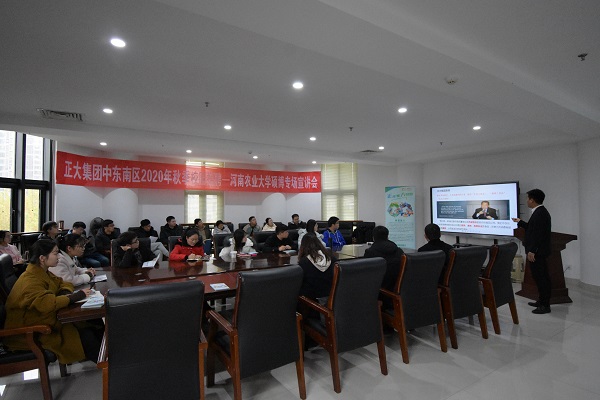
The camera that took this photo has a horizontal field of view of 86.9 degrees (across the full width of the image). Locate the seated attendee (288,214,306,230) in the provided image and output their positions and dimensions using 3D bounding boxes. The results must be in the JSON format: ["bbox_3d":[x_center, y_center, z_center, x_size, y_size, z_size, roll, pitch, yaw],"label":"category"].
[{"bbox_3d":[-0.057,1.000,7.200,0.540,1.340,0.750,0,-1,-27],"label":"seated attendee"}]

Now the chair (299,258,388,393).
[{"bbox_3d":[0.392,1.048,2.939,0.600,1.050,0.630,0,-1,-30],"label":"chair"}]

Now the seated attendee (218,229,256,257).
[{"bbox_3d":[-0.900,0.984,4.432,0.550,1.200,0.750,1,-1,-41],"label":"seated attendee"}]

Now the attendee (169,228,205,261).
[{"bbox_3d":[-1.603,0.992,4.493,0.540,1.200,0.780,1,-1,-30],"label":"attendee"}]

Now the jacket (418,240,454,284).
[{"bbox_3d":[1.680,0.784,3.916,0.480,0.640,0.400,0,-1,-10],"label":"jacket"}]

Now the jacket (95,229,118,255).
[{"bbox_3d":[-3.309,0.789,5.400,0.520,0.640,0.450,1,-2,-41],"label":"jacket"}]

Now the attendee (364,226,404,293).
[{"bbox_3d":[0.960,0.936,3.733,0.520,1.270,0.760,0,-1,-14],"label":"attendee"}]

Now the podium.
[{"bbox_3d":[3.950,1.042,5.140,0.500,1.120,0.700,0,-1,-13],"label":"podium"}]

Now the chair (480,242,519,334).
[{"bbox_3d":[2.411,1.063,4.121,0.600,1.050,0.630,0,-1,-30],"label":"chair"}]

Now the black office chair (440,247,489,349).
[{"bbox_3d":[1.715,1.050,3.711,0.600,1.040,0.680,1,-1,-28],"label":"black office chair"}]

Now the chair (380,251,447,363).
[{"bbox_3d":[1.071,1.049,3.374,0.610,1.040,0.640,1,-1,-30],"label":"chair"}]

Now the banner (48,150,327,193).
[{"bbox_3d":[-2.358,-0.653,9.075,7.350,0.770,0.060,1,-1,-32],"label":"banner"}]

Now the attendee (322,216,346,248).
[{"bbox_3d":[0.700,0.974,5.983,0.500,1.280,0.750,0,-1,-25],"label":"attendee"}]

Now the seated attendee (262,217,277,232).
[{"bbox_3d":[-0.795,1.072,8.370,0.480,1.200,0.780,1,-1,-37],"label":"seated attendee"}]

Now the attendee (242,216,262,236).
[{"bbox_3d":[-1.060,1.004,7.082,0.520,1.260,0.750,1,-1,-38],"label":"attendee"}]

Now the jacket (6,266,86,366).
[{"bbox_3d":[-2.028,0.908,2.521,0.560,0.800,0.500,0,-1,-30],"label":"jacket"}]

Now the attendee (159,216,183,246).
[{"bbox_3d":[-2.823,1.013,6.937,0.520,1.270,0.800,1,-1,-30],"label":"attendee"}]

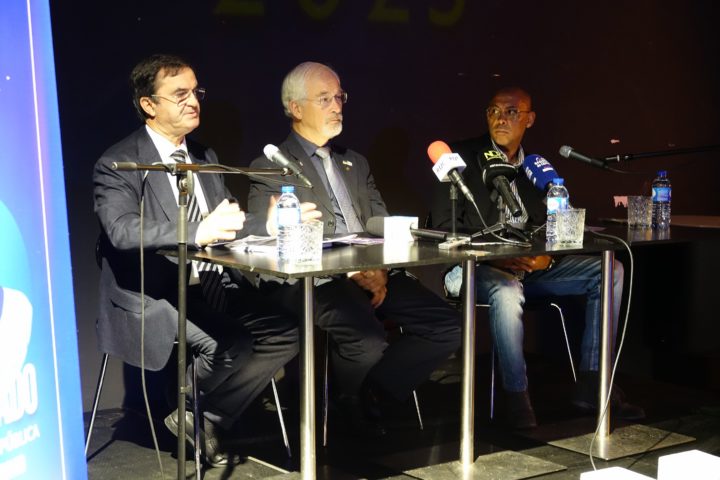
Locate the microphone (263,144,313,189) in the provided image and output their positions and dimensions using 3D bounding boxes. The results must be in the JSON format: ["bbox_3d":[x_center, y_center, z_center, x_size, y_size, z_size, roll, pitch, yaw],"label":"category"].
[{"bbox_3d":[-0.217,-0.212,3.916,0.048,0.048,0.228,-5,36,-42],"label":"microphone"}]

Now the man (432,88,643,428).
[{"bbox_3d":[0.648,0.029,5.087,0.600,1.255,0.800,-4,7,-35],"label":"man"}]

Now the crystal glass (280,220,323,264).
[{"bbox_3d":[-0.149,0.004,3.555,0.091,0.110,0.091,-4,7,-37],"label":"crystal glass"}]

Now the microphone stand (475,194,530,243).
[{"bbox_3d":[0.461,-0.077,4.213,0.190,0.140,0.175,-4,7,-37],"label":"microphone stand"}]

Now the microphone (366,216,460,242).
[{"bbox_3d":[0.171,-0.028,4.330,0.305,0.082,0.082,8,7,11],"label":"microphone"}]

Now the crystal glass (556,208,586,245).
[{"bbox_3d":[0.698,-0.044,4.281,0.095,0.111,0.095,0,6,0],"label":"crystal glass"}]

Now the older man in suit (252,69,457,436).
[{"bbox_3d":[-0.012,0.029,4.690,0.560,1.310,0.680,-5,8,-41],"label":"older man in suit"}]

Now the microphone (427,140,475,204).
[{"bbox_3d":[0.321,-0.229,4.430,0.078,0.078,0.265,-5,49,-41],"label":"microphone"}]

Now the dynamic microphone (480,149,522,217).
[{"bbox_3d":[0.460,-0.183,4.149,0.098,0.245,0.098,-3,-35,-31],"label":"dynamic microphone"}]

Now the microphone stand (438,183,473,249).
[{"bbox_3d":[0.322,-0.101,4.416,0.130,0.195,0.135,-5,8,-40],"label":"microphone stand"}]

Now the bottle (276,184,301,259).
[{"bbox_3d":[-0.200,-0.053,3.642,0.065,0.206,0.065,0,6,0],"label":"bottle"}]

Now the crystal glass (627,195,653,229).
[{"bbox_3d":[1.043,-0.102,4.841,0.094,0.111,0.094,0,6,0],"label":"crystal glass"}]

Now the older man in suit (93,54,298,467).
[{"bbox_3d":[-0.547,0.072,4.236,0.580,1.341,0.720,-5,8,-43],"label":"older man in suit"}]

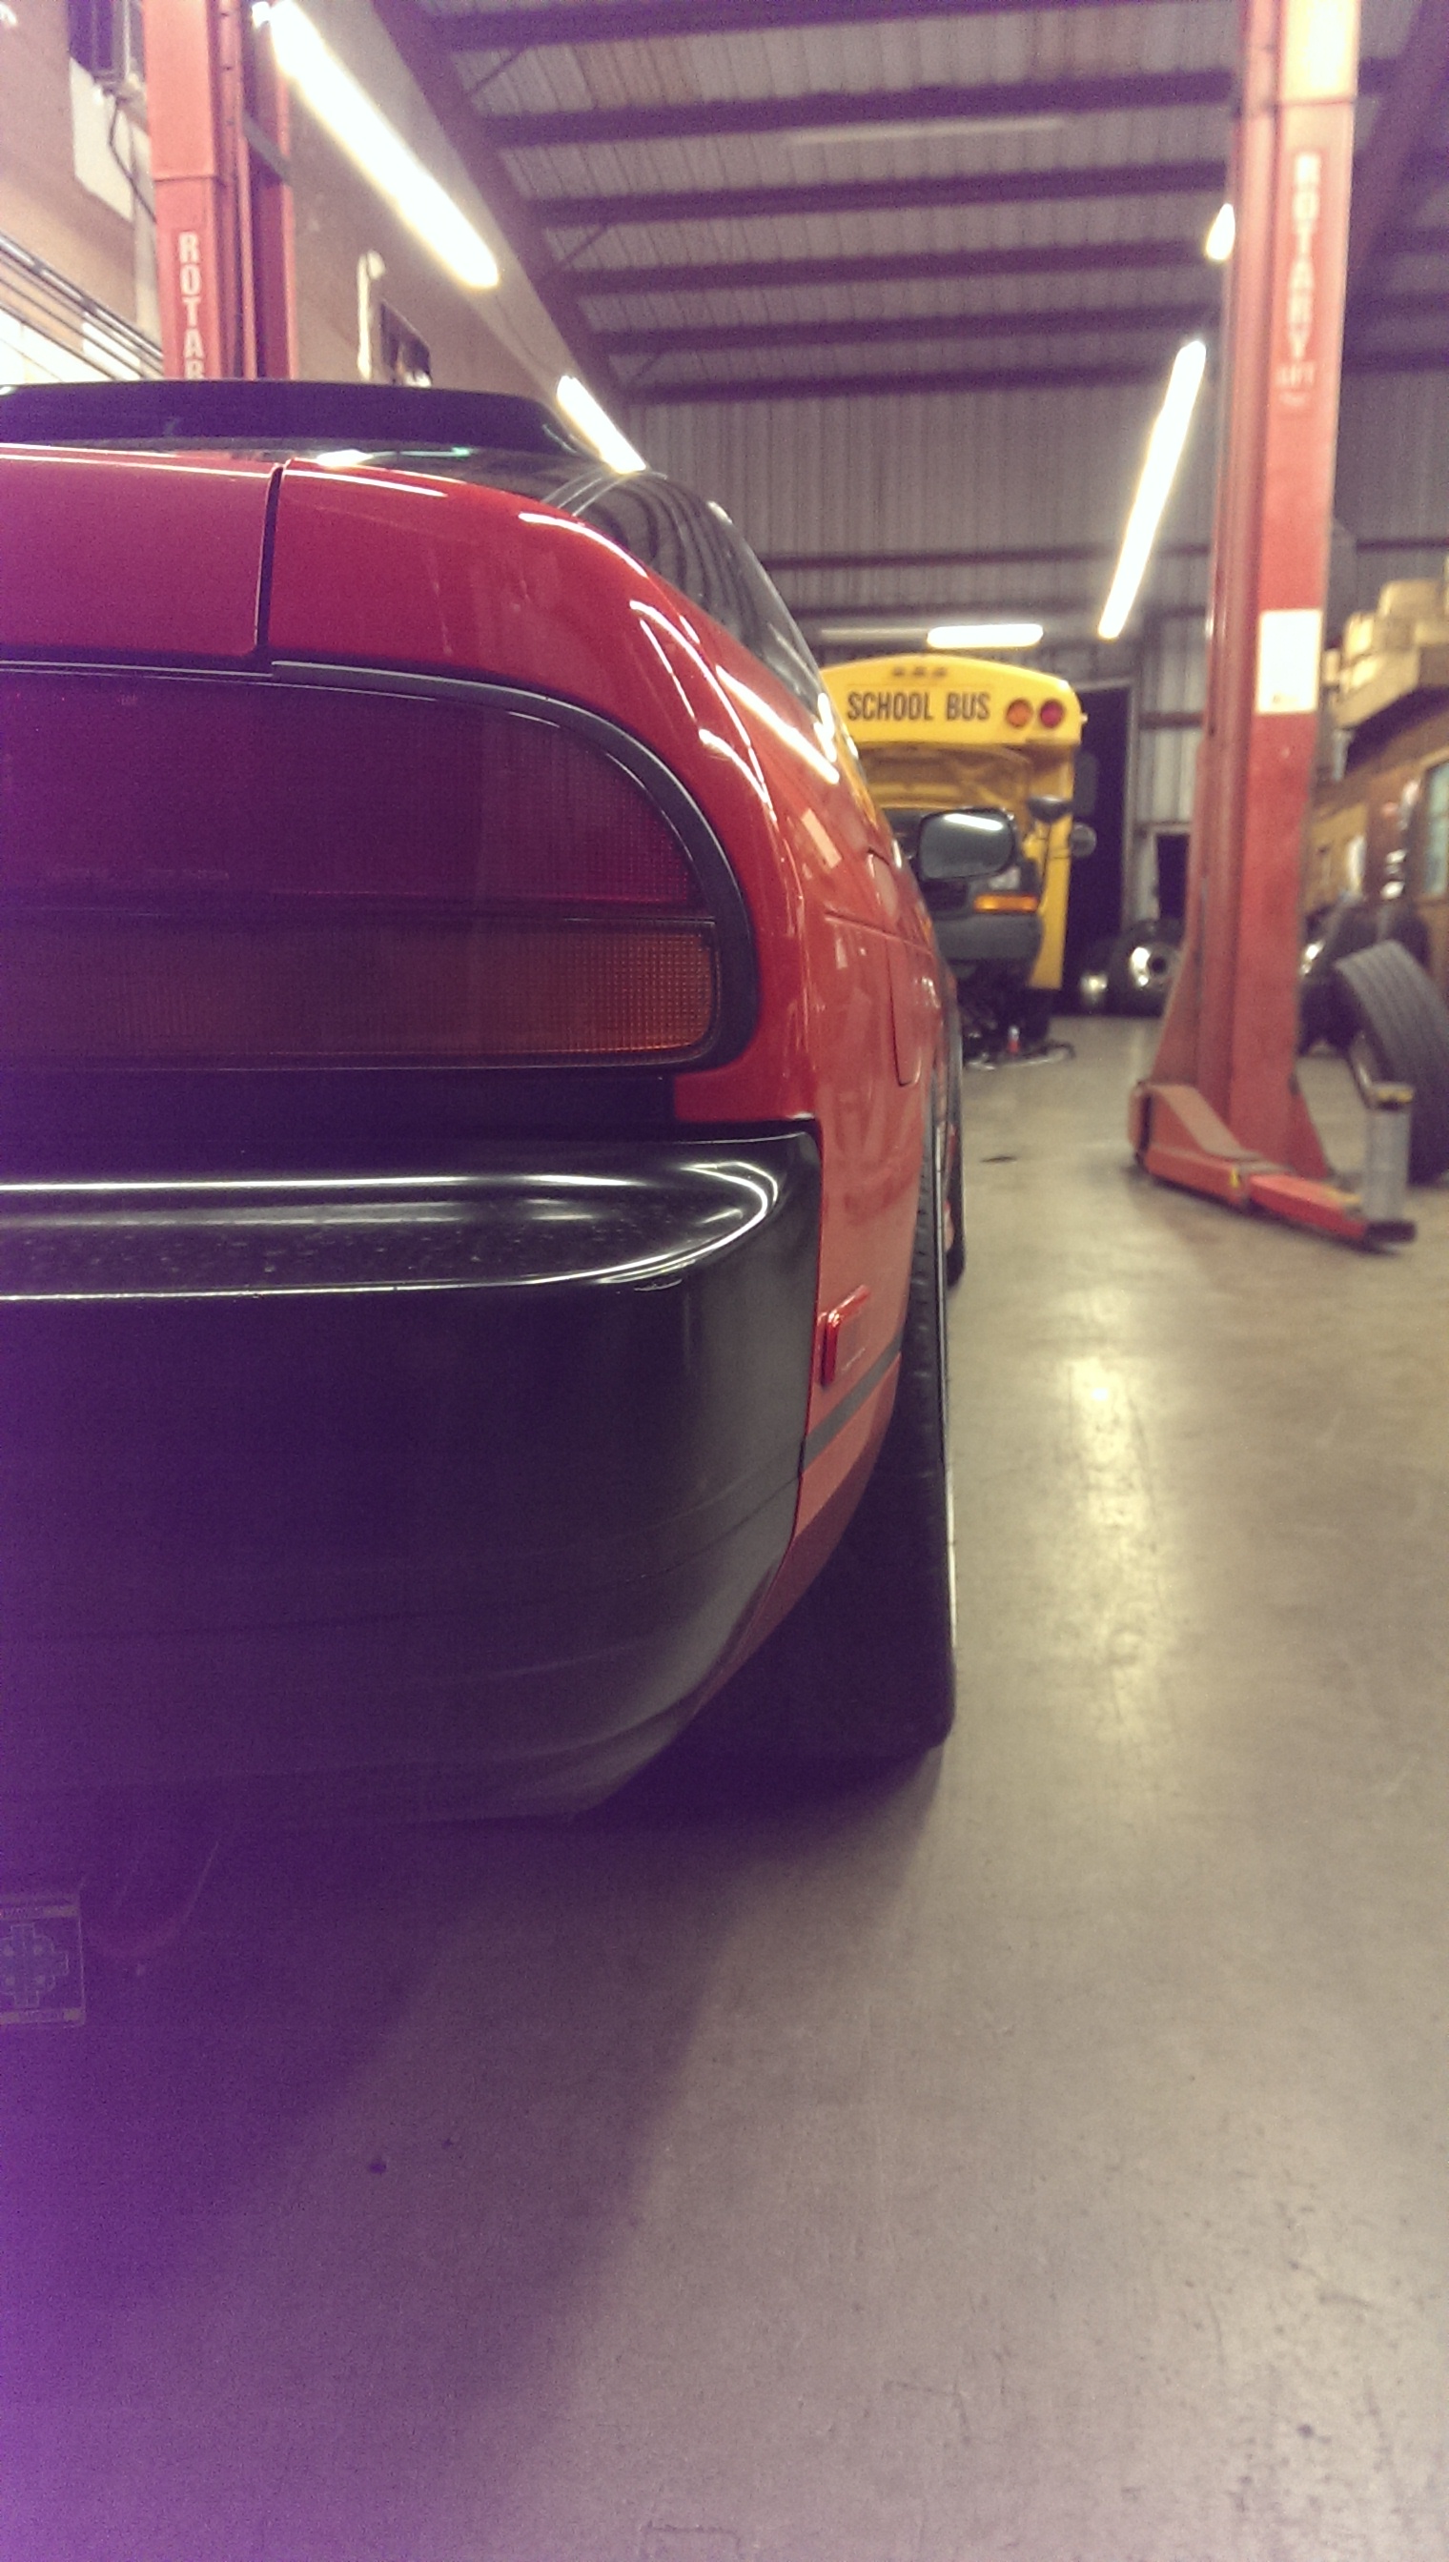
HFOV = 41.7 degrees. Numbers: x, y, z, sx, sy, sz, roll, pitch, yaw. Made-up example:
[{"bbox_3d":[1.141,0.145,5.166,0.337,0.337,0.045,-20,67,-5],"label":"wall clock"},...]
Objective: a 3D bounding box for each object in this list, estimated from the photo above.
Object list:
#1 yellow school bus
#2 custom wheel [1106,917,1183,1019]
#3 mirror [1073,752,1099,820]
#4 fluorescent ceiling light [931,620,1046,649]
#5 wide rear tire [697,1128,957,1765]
[{"bbox_3d":[1.719,-3.631,16.505,2.400,2.950,6.800,1,10,7],"label":"yellow school bus"},{"bbox_3d":[4.554,-3.288,20.052,1.020,1.020,0.280,2,10,8],"label":"custom wheel"},{"bbox_3d":[2.752,-3.770,14.466,0.190,0.500,0.120,1,10,7],"label":"mirror"},{"bbox_3d":[2.813,-6.949,20.508,1.220,0.100,0.130,2,10,8],"label":"fluorescent ceiling light"},{"bbox_3d":[0.096,0.119,1.790,0.240,0.635,0.635,0,10,8],"label":"wide rear tire"}]

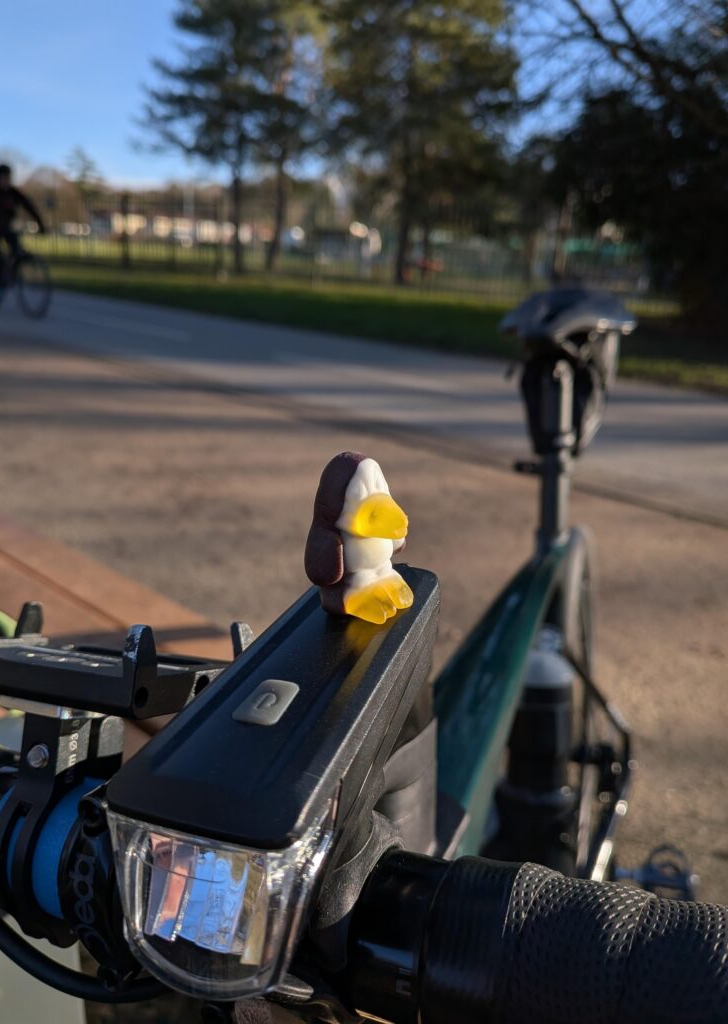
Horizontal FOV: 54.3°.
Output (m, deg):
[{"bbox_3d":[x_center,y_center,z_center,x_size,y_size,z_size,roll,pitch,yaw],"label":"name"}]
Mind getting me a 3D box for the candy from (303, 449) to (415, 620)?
[{"bbox_3d":[-0.001,0.005,0.184,0.026,0.040,0.025,19,25,37],"label":"candy"}]

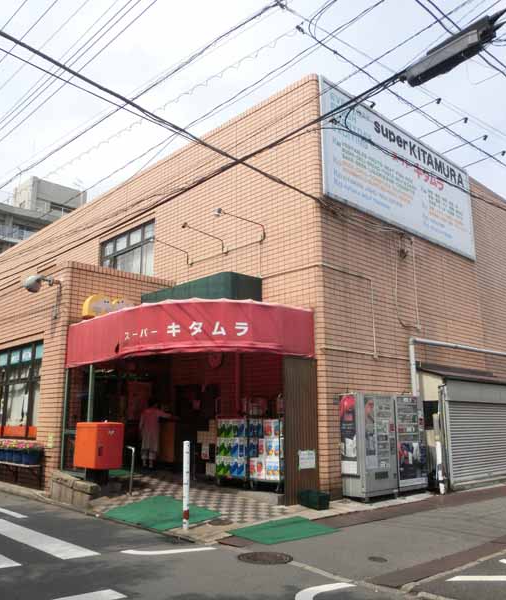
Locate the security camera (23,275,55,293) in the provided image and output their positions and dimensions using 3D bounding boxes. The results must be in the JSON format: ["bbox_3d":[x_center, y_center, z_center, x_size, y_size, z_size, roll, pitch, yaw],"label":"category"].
[{"bbox_3d":[-4.765,-0.360,12.276,0.680,0.360,0.340,11,-17,-42],"label":"security camera"}]

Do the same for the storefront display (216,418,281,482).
[{"bbox_3d":[0.071,2.927,10.806,0.420,1.250,1.850,11,-17,-42],"label":"storefront display"}]

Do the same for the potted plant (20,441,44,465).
[{"bbox_3d":[-4.810,3.344,12.044,0.330,0.480,0.450,12,-17,-43],"label":"potted plant"}]

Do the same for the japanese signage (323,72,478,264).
[{"bbox_3d":[3.655,-2.804,13.151,6.220,2.600,0.180,11,-17,-42],"label":"japanese signage"}]

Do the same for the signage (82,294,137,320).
[{"bbox_3d":[-3.251,0.169,12.718,1.270,0.600,0.240,12,-17,-43],"label":"signage"}]

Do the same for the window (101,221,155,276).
[{"bbox_3d":[-3.733,-1.182,16.279,0.180,1.750,3.100,11,-17,-42],"label":"window"}]

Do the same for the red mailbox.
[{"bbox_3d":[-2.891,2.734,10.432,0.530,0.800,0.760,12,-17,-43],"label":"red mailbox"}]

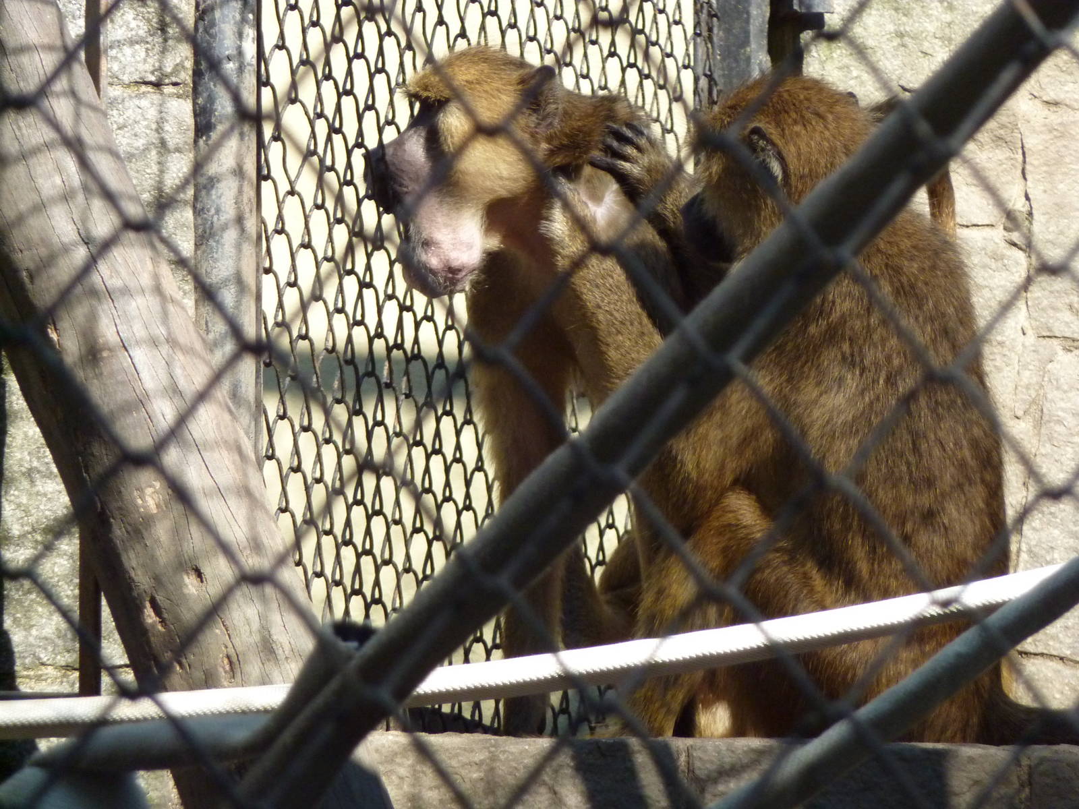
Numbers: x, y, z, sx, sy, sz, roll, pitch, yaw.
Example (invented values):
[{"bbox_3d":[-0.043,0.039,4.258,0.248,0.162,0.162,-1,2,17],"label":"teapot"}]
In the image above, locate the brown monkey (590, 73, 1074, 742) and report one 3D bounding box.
[{"bbox_3d":[0.260,0.003,8.750,0.480,0.620,0.330,-2,-3,37],"label":"brown monkey"}]

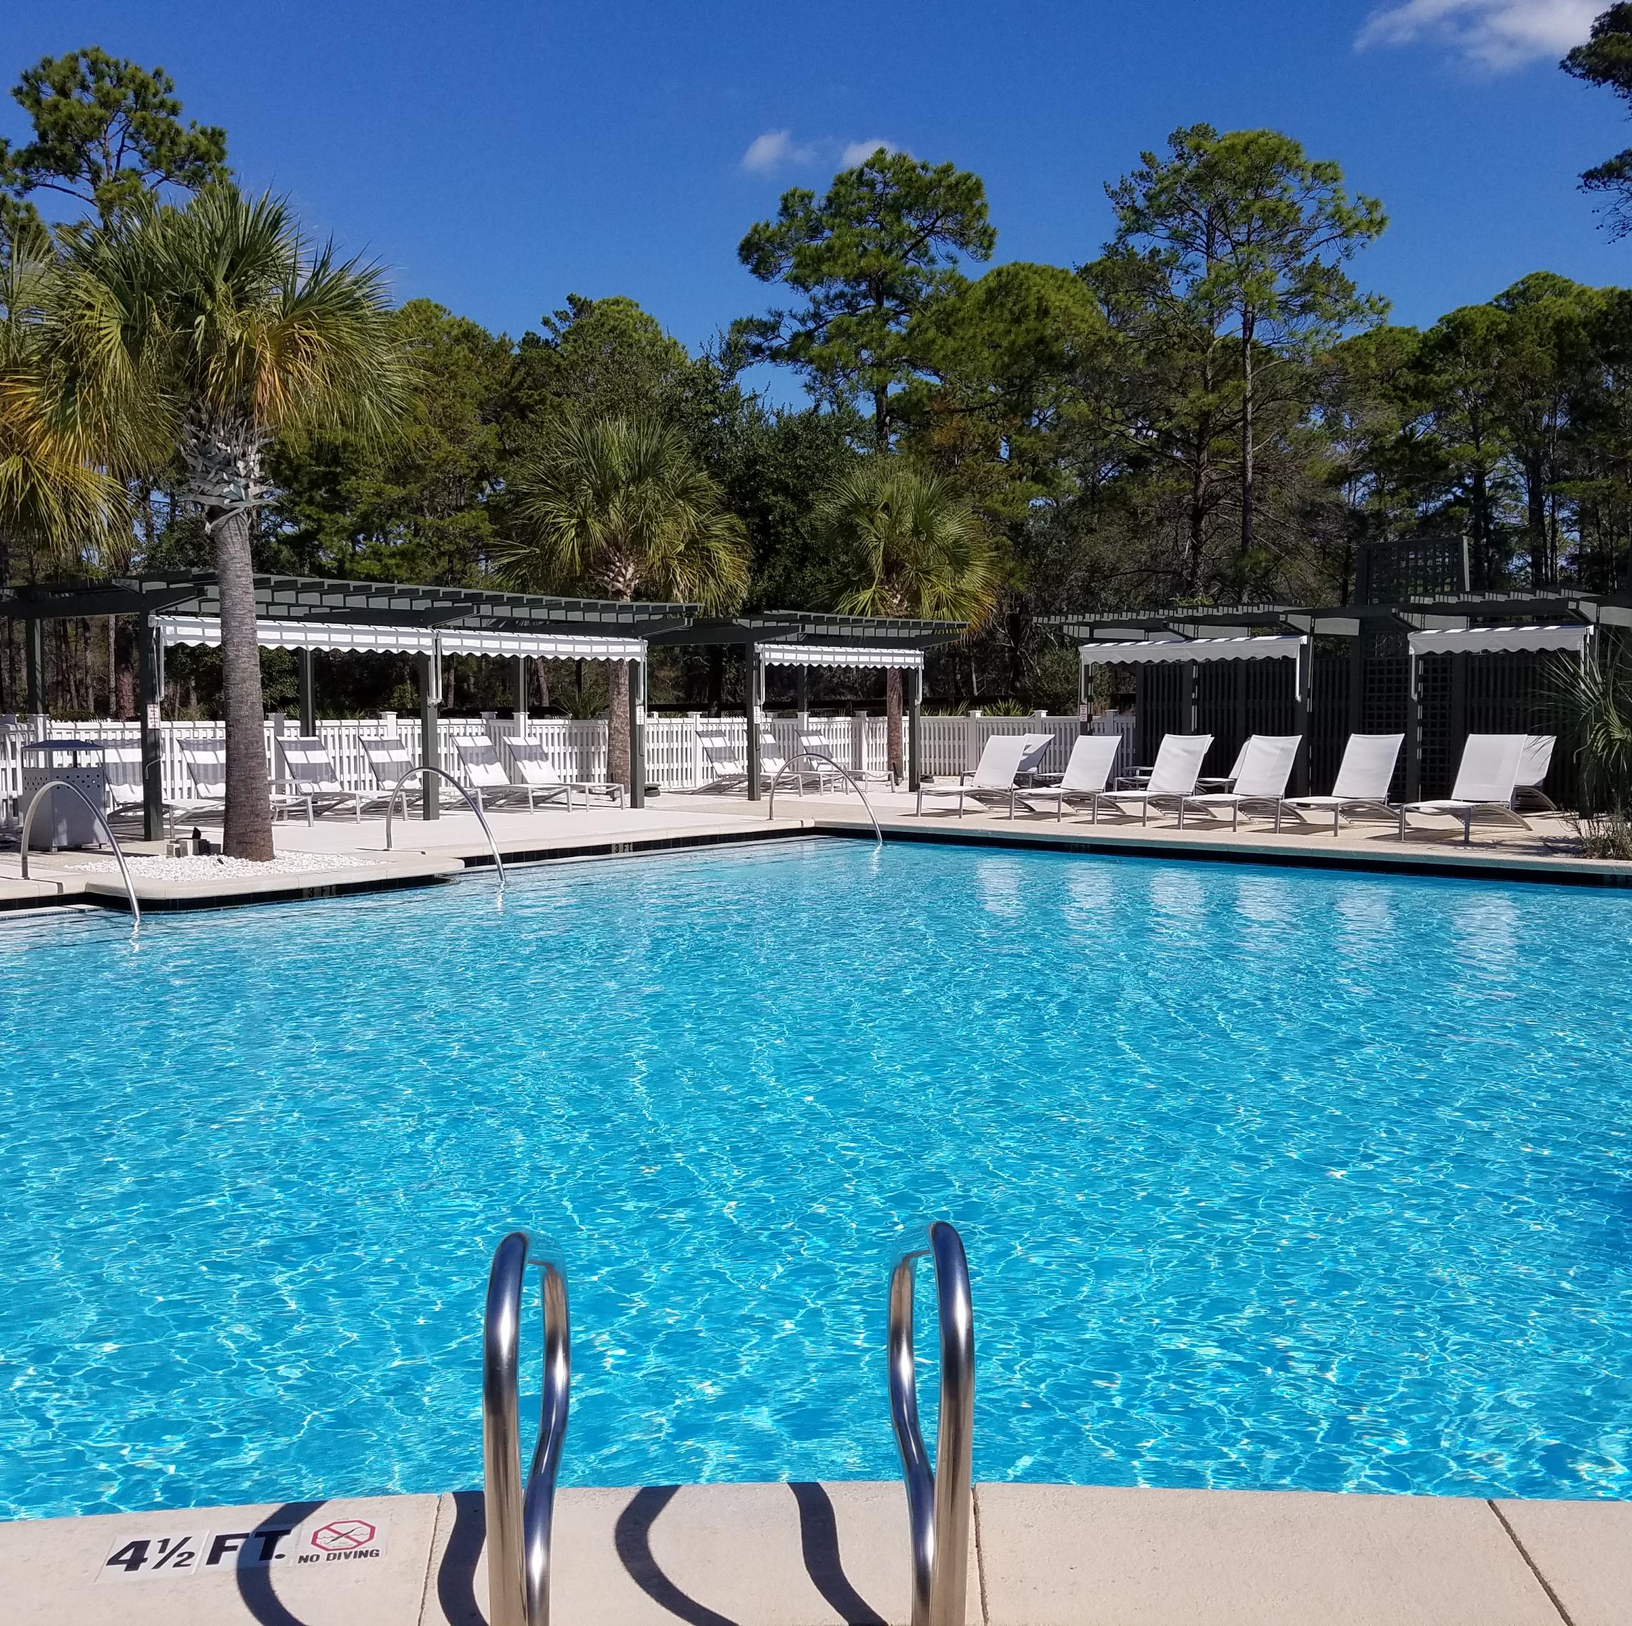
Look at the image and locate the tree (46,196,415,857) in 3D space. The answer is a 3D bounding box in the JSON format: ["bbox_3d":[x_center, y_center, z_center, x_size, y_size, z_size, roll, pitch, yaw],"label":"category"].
[{"bbox_3d":[-5.560,-2.729,15.561,3.125,6.365,3.125,-1,4,-19],"label":"tree"}]

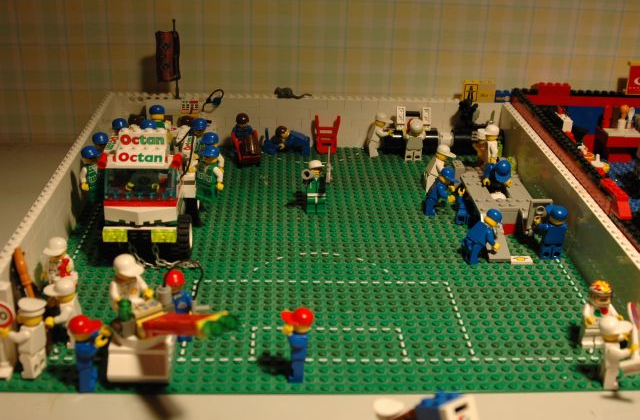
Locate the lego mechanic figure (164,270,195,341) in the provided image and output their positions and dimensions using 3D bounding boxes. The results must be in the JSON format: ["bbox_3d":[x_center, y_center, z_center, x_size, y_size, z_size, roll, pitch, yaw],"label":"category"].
[{"bbox_3d":[-0.085,0.057,0.472,0.024,0.042,0.017,13,27,21],"label":"lego mechanic figure"}]

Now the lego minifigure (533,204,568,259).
[{"bbox_3d":[0.168,0.013,0.587,0.024,0.042,0.018,2,25,-1],"label":"lego minifigure"}]

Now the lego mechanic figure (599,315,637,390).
[{"bbox_3d":[0.164,0.076,0.450,0.020,0.043,0.022,-1,25,-6],"label":"lego mechanic figure"}]

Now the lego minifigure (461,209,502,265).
[{"bbox_3d":[0.115,0.019,0.580,0.029,0.037,0.021,-9,28,-23],"label":"lego minifigure"}]

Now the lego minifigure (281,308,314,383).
[{"bbox_3d":[-0.015,0.073,0.443,0.018,0.042,0.022,5,25,6],"label":"lego minifigure"}]

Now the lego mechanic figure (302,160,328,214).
[{"bbox_3d":[-0.004,-0.017,0.641,0.023,0.043,0.016,-1,25,-7],"label":"lego mechanic figure"}]

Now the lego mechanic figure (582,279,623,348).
[{"bbox_3d":[0.165,0.061,0.489,0.024,0.043,0.014,1,25,-3],"label":"lego mechanic figure"}]

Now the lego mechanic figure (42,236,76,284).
[{"bbox_3d":[-0.163,0.037,0.508,0.024,0.042,0.017,13,27,22],"label":"lego mechanic figure"}]

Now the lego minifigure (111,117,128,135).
[{"bbox_3d":[-0.174,-0.058,0.715,0.015,0.043,0.022,14,28,24],"label":"lego minifigure"}]

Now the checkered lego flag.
[{"bbox_3d":[-0.137,-0.136,0.737,0.021,0.071,0.007,1,25,-3],"label":"checkered lego flag"}]

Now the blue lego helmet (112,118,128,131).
[{"bbox_3d":[-0.173,-0.076,0.716,0.016,0.008,0.012,9,25,15],"label":"blue lego helmet"}]

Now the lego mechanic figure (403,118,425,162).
[{"bbox_3d":[0.087,-0.067,0.761,0.022,0.042,0.018,1,24,-1],"label":"lego mechanic figure"}]

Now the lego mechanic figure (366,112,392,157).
[{"bbox_3d":[0.057,-0.070,0.757,0.020,0.041,0.022,-1,25,-8],"label":"lego mechanic figure"}]

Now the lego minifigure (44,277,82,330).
[{"bbox_3d":[-0.145,0.058,0.465,0.021,0.043,0.022,1,24,-3],"label":"lego minifigure"}]

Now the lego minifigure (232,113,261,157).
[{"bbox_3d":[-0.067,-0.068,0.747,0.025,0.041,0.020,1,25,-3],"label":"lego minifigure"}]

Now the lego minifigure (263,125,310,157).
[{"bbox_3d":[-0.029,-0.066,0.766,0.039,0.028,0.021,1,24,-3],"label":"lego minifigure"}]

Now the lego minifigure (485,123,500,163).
[{"bbox_3d":[0.151,-0.057,0.737,0.017,0.042,0.023,5,25,6],"label":"lego minifigure"}]

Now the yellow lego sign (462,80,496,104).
[{"bbox_3d":[0.150,-0.113,0.772,0.032,0.021,0.008,1,25,-3],"label":"yellow lego sign"}]

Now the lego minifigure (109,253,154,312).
[{"bbox_3d":[-0.114,0.048,0.489,0.024,0.043,0.018,-18,31,-37],"label":"lego minifigure"}]

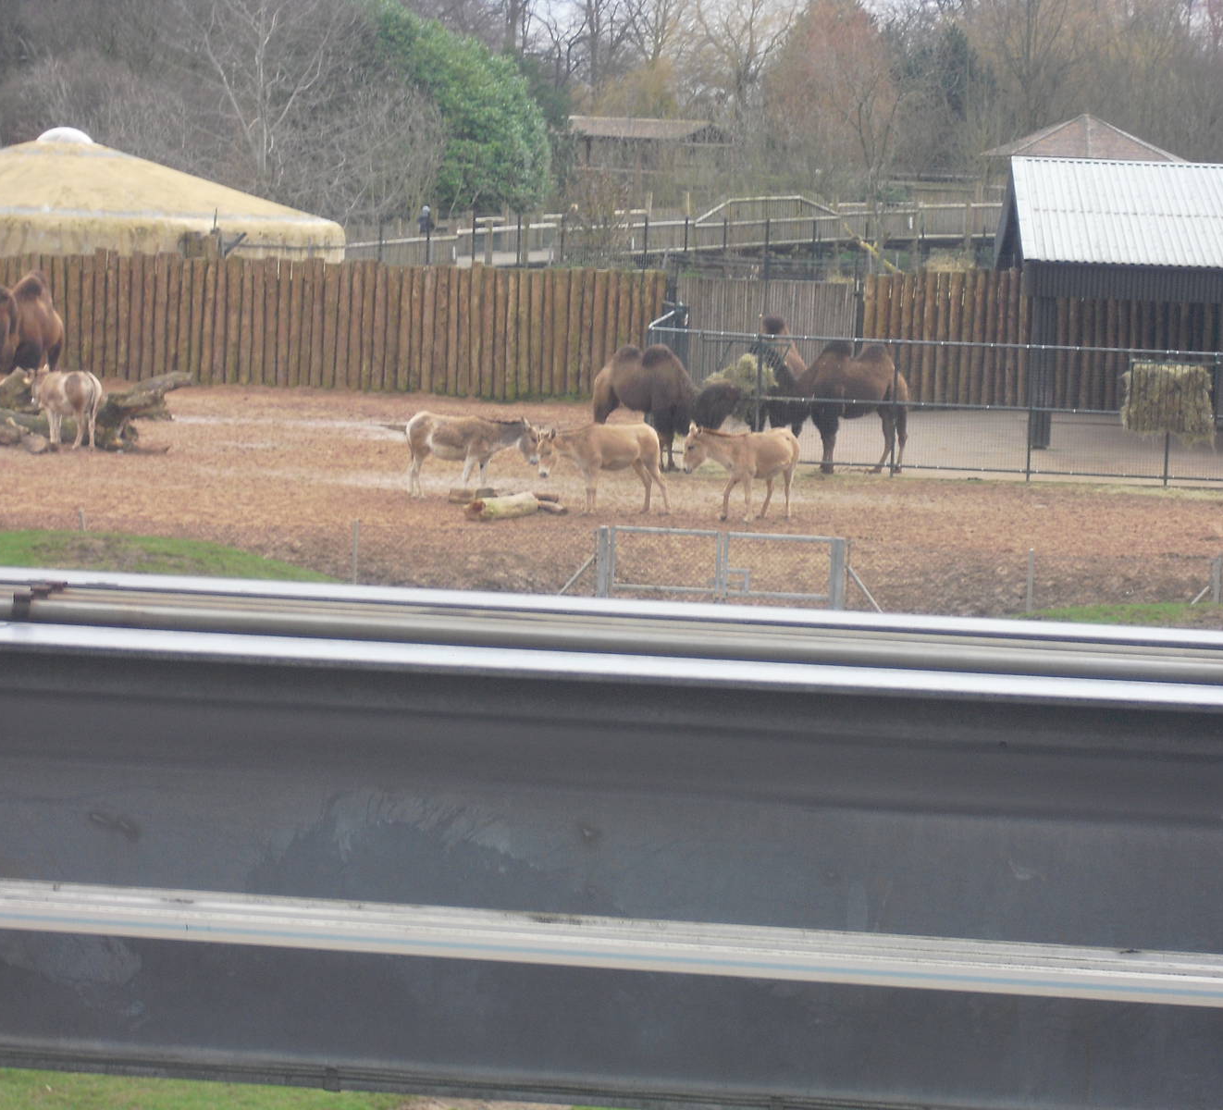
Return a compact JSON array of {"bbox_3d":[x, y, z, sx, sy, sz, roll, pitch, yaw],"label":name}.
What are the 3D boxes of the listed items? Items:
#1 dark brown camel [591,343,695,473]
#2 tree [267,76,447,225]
[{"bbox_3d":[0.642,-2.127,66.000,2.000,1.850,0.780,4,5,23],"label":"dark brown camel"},{"bbox_3d":[-6.935,-10.789,125.000,5.000,5.000,4.500,2,5,0],"label":"tree"}]

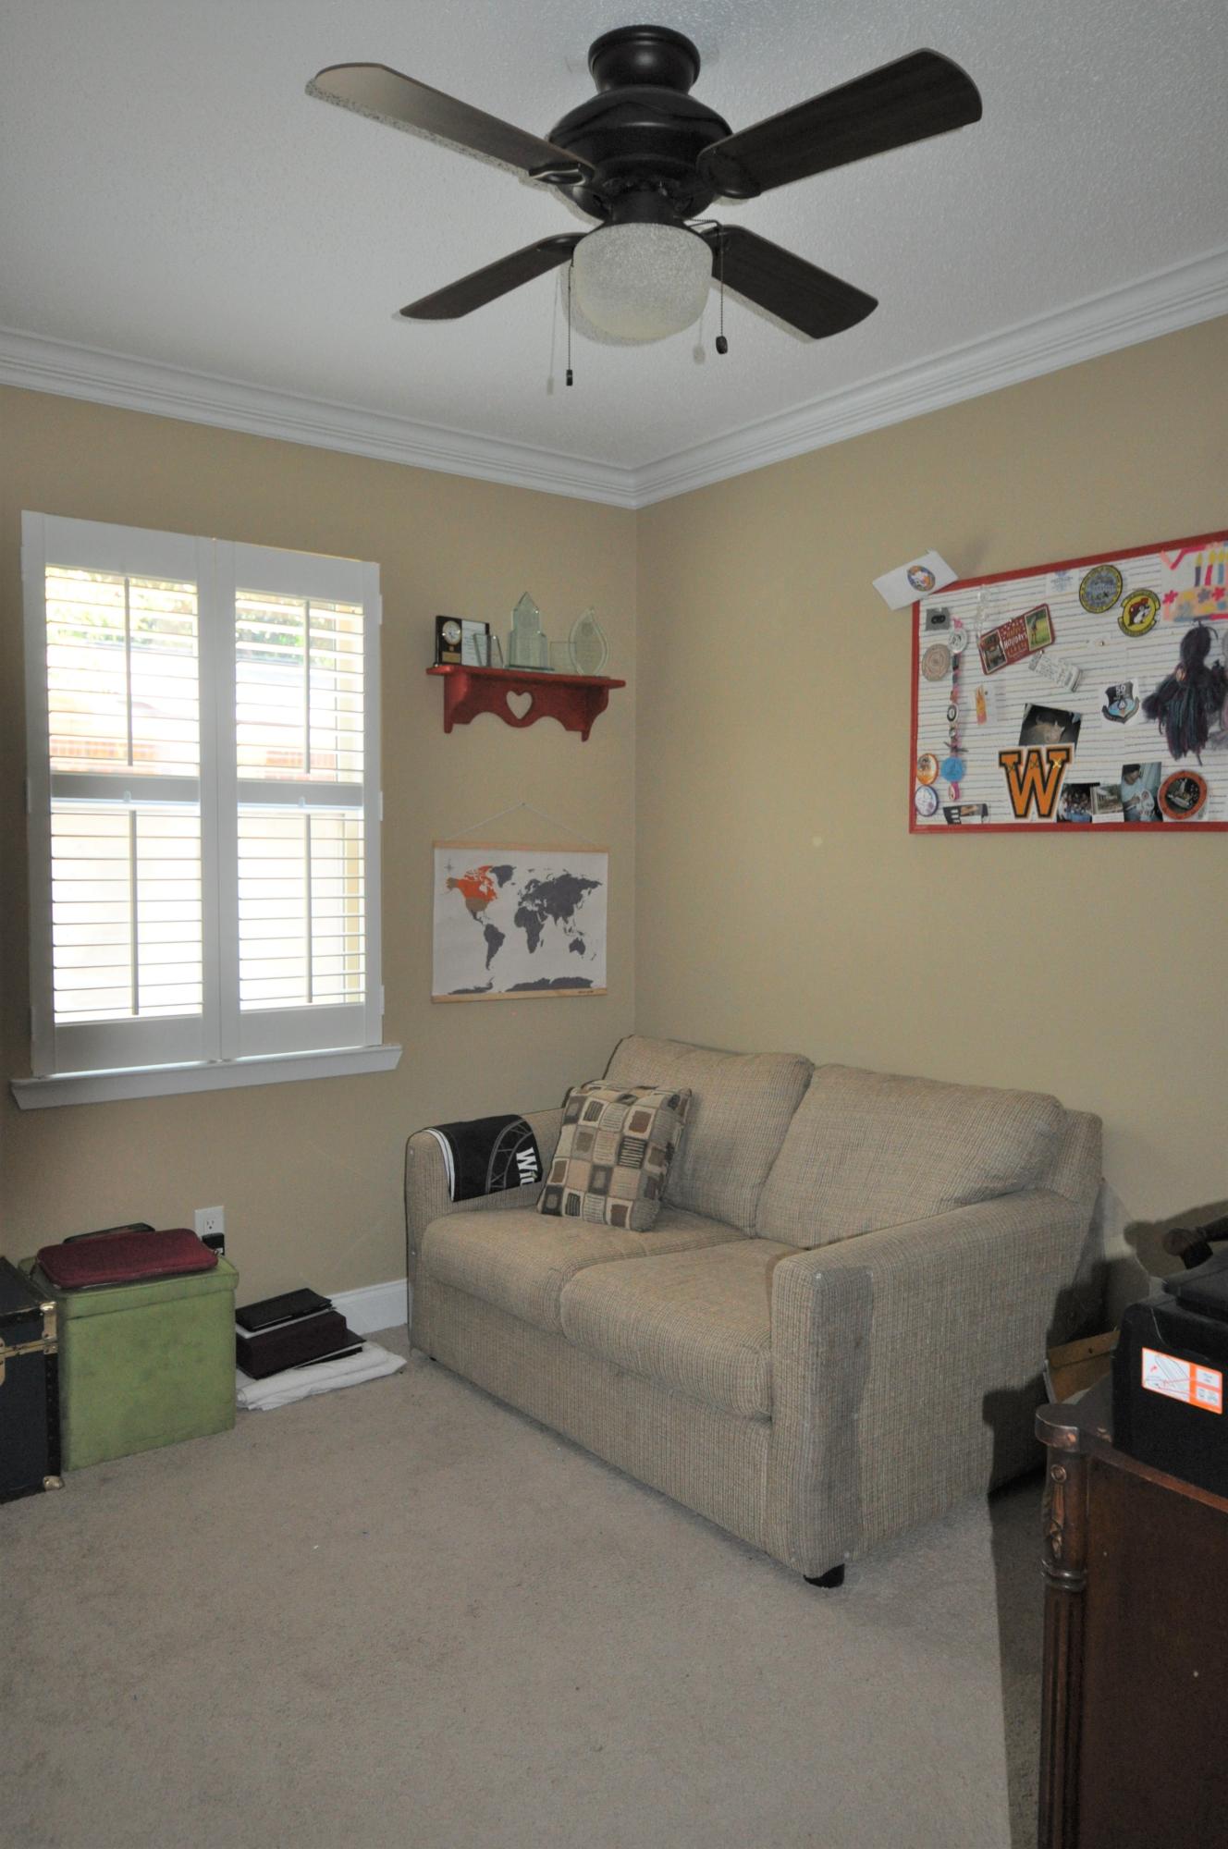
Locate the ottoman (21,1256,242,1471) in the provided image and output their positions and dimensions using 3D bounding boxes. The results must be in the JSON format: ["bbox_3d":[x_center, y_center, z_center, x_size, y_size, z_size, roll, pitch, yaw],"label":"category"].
[{"bbox_3d":[-1.113,0.966,2.958,0.375,0.377,0.345,-3,5,-36],"label":"ottoman"}]

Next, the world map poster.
[{"bbox_3d":[-0.257,-0.002,3.712,0.595,0.437,0.015,0,4,-36],"label":"world map poster"}]

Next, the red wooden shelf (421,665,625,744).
[{"bbox_3d":[-0.236,-0.612,3.598,0.565,0.170,0.150,-3,5,-36],"label":"red wooden shelf"}]

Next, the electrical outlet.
[{"bbox_3d":[-1.013,0.770,3.219,0.073,0.118,0.012,-3,5,-36],"label":"electrical outlet"}]

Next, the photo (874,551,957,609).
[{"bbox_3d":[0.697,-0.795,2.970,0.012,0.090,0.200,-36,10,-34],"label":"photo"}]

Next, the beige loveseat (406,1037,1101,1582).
[{"bbox_3d":[0.253,0.744,3.032,0.810,0.830,1.435,-3,5,-39],"label":"beige loveseat"}]

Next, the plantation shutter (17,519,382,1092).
[{"bbox_3d":[-0.970,-0.297,3.145,0.866,1.265,0.050,-3,5,-36],"label":"plantation shutter"}]

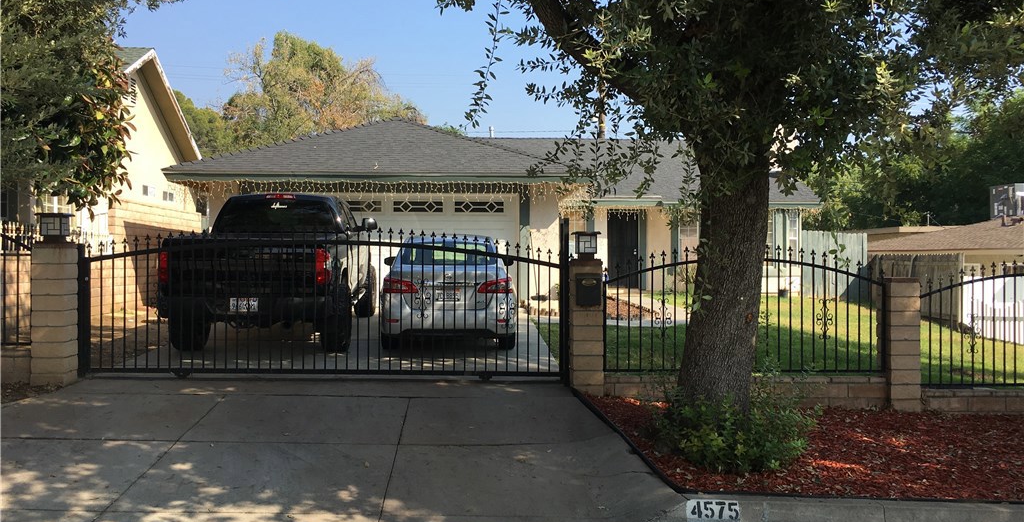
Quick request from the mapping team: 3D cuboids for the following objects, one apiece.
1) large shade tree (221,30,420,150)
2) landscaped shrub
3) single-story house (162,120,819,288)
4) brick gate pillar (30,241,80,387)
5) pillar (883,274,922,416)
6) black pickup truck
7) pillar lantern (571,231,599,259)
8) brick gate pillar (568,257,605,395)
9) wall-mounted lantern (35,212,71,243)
[{"bbox_3d":[-9.200,-5.100,42.000,9.800,12.200,9.600,0,0,-4],"label":"large shade tree"},{"bbox_3d":[1.670,1.150,6.350,1.120,0.580,1.000,0,0,-4],"label":"landscaped shrub"},{"bbox_3d":[0.650,-1.500,22.900,15.000,4.800,14.800,0,0,-5],"label":"single-story house"},{"bbox_3d":[-4.525,0.525,8.510,0.310,1.410,0.310,0,0,-4],"label":"brick gate pillar"},{"bbox_3d":[4.080,0.875,9.080,0.310,1.400,0.310,0,0,-4],"label":"pillar"},{"bbox_3d":[-3.150,0.020,12.000,2.150,1.980,5.800,0,2,-5],"label":"black pickup truck"},{"bbox_3d":[0.776,-0.165,8.930,0.270,0.295,0.270,0,0,-4],"label":"pillar lantern"},{"bbox_3d":[0.770,0.685,8.925,0.310,1.400,0.310,0,0,-4],"label":"brick gate pillar"},{"bbox_3d":[-4.540,-0.330,8.510,0.270,0.295,0.270,0,0,-4],"label":"wall-mounted lantern"}]

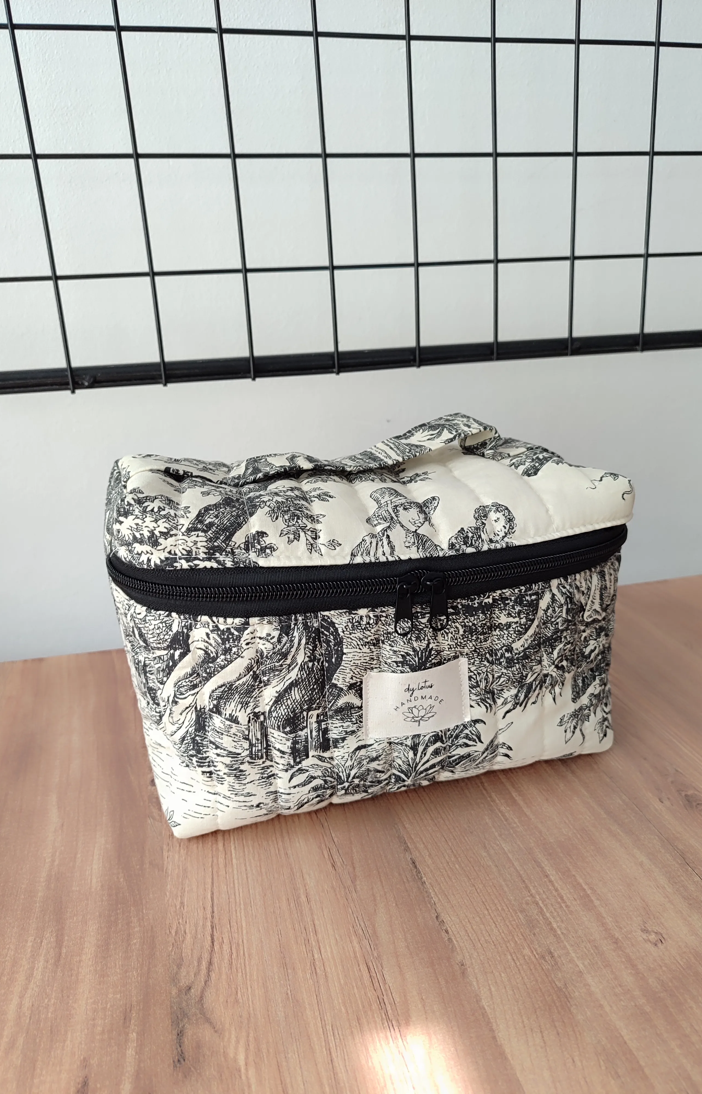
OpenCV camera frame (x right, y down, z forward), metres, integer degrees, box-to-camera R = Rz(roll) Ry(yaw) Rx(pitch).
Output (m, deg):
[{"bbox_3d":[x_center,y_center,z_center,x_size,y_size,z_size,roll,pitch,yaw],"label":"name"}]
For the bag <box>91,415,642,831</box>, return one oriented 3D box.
[{"bbox_3d":[0.006,0.022,0.399,0.229,0.155,0.134,-7,17,-11],"label":"bag"}]

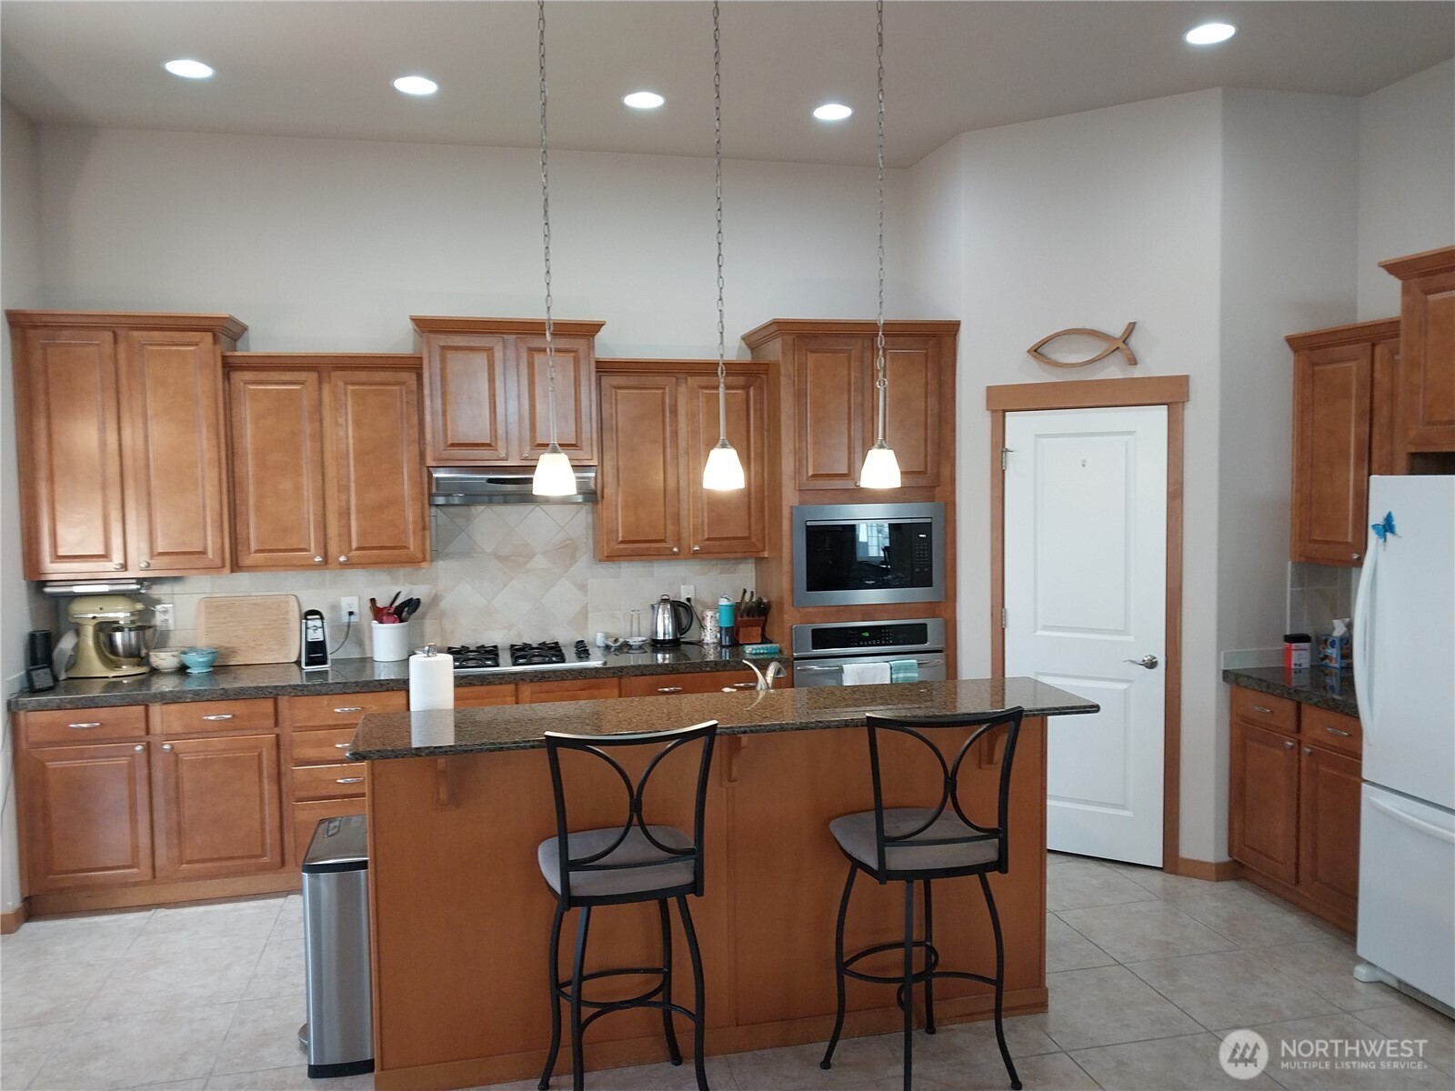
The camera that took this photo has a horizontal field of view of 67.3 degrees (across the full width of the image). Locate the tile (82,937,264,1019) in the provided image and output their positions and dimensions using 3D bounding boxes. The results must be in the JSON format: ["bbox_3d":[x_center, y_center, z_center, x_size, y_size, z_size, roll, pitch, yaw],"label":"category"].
[{"bbox_3d":[-1.955,1.556,3.918,0.501,0.010,0.501,-2,3,-13],"label":"tile"}]

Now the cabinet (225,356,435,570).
[{"bbox_3d":[-1.788,-0.370,4.962,0.828,0.942,0.345,-2,3,-13],"label":"cabinet"}]

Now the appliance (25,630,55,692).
[{"bbox_3d":[-2.839,0.477,4.505,0.095,0.236,0.110,-4,5,-42],"label":"appliance"}]

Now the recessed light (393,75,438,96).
[{"bbox_3d":[-1.255,-1.852,4.401,0.180,0.020,0.180,-2,3,-13],"label":"recessed light"}]

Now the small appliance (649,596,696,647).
[{"bbox_3d":[-0.272,0.372,5.403,0.212,0.262,0.155,-2,3,-13],"label":"small appliance"}]

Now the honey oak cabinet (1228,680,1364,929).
[{"bbox_3d":[2.517,1.023,4.330,0.610,0.872,0.801,-1,3,-13],"label":"honey oak cabinet"}]

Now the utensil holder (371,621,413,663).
[{"bbox_3d":[-1.584,0.449,5.146,0.163,0.175,0.163,-2,3,-13],"label":"utensil holder"}]

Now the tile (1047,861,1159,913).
[{"bbox_3d":[1.476,1.457,4.694,0.500,0.010,0.500,-2,3,-13],"label":"tile"}]

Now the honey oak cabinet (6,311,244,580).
[{"bbox_3d":[-2.568,-0.424,4.750,0.855,1.110,0.395,-2,3,-13],"label":"honey oak cabinet"}]

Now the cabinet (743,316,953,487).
[{"bbox_3d":[0.581,-0.647,5.330,0.898,0.784,0.670,-1,3,-13],"label":"cabinet"}]

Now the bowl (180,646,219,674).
[{"bbox_3d":[-2.358,0.512,4.886,0.155,0.100,0.155,-2,3,-13],"label":"bowl"}]

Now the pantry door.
[{"bbox_3d":[1.620,0.404,4.974,0.709,2.035,0.045,1,4,32],"label":"pantry door"}]

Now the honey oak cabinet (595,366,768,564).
[{"bbox_3d":[-0.241,-0.409,5.322,0.818,0.933,0.345,-2,3,-13],"label":"honey oak cabinet"}]

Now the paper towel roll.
[{"bbox_3d":[-0.906,0.481,3.364,0.132,0.316,0.132,-1,3,-13],"label":"paper towel roll"}]

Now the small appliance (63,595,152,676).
[{"bbox_3d":[-2.735,0.397,4.857,0.350,0.354,0.225,-1,3,-6],"label":"small appliance"}]

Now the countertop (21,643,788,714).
[{"bbox_3d":[-1.358,0.570,4.958,3.220,0.051,0.635,-2,3,-13],"label":"countertop"}]

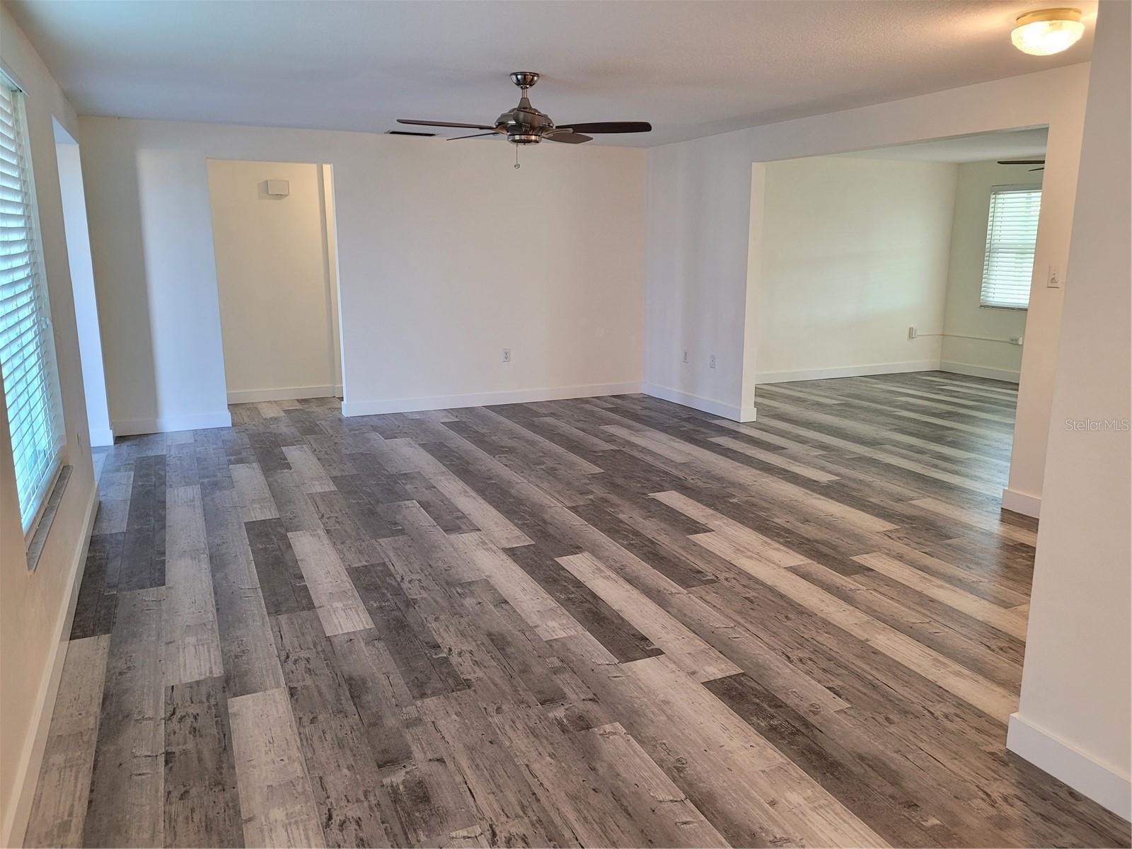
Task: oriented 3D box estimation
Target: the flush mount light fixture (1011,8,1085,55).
[{"bbox_3d":[1.841,-1.490,3.256,0.250,0.140,0.250,-5,13,-24],"label":"flush mount light fixture"}]

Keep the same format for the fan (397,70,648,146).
[{"bbox_3d":[-0.211,-1.645,4.416,1.310,0.330,1.280,-1,12,-6],"label":"fan"}]

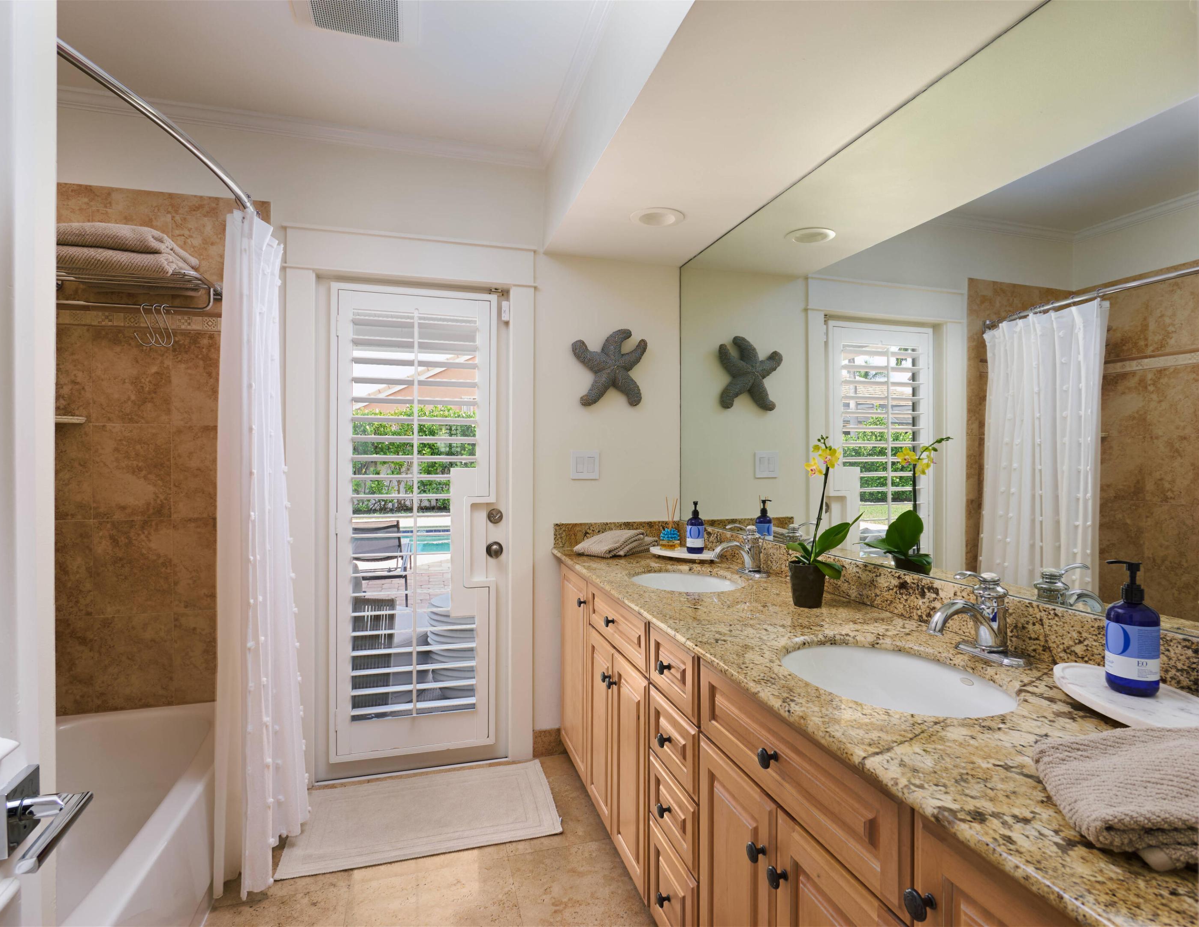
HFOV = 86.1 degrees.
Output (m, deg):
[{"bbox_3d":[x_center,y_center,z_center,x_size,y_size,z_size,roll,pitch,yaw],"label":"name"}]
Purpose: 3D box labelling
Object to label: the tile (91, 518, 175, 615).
[{"bbox_3d":[-1.644,0.365,2.268,0.242,0.333,0.010,0,0,-16],"label":"tile"}]

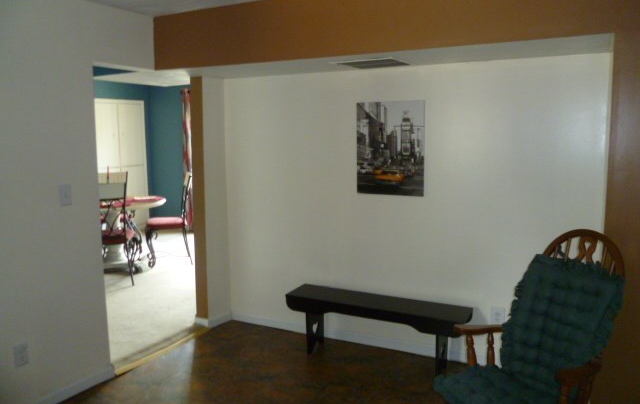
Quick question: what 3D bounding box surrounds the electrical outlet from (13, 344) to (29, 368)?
[{"bbox_3d":[-1.605,0.830,2.793,0.010,0.116,0.074,3,8,27],"label":"electrical outlet"}]

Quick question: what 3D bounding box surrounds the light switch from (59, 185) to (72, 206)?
[{"bbox_3d":[-1.459,-0.037,2.980,0.010,0.116,0.074,3,8,27],"label":"light switch"}]

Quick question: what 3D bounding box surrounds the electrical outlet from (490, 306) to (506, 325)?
[{"bbox_3d":[1.169,0.751,3.403,0.074,0.116,0.010,3,8,27],"label":"electrical outlet"}]

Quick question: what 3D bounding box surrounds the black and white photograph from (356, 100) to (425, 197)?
[{"bbox_3d":[0.484,-0.370,3.610,0.493,0.649,0.025,3,8,27],"label":"black and white photograph"}]

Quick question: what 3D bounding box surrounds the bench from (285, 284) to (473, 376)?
[{"bbox_3d":[0.378,0.894,3.560,1.247,0.425,0.331,3,8,27],"label":"bench"}]

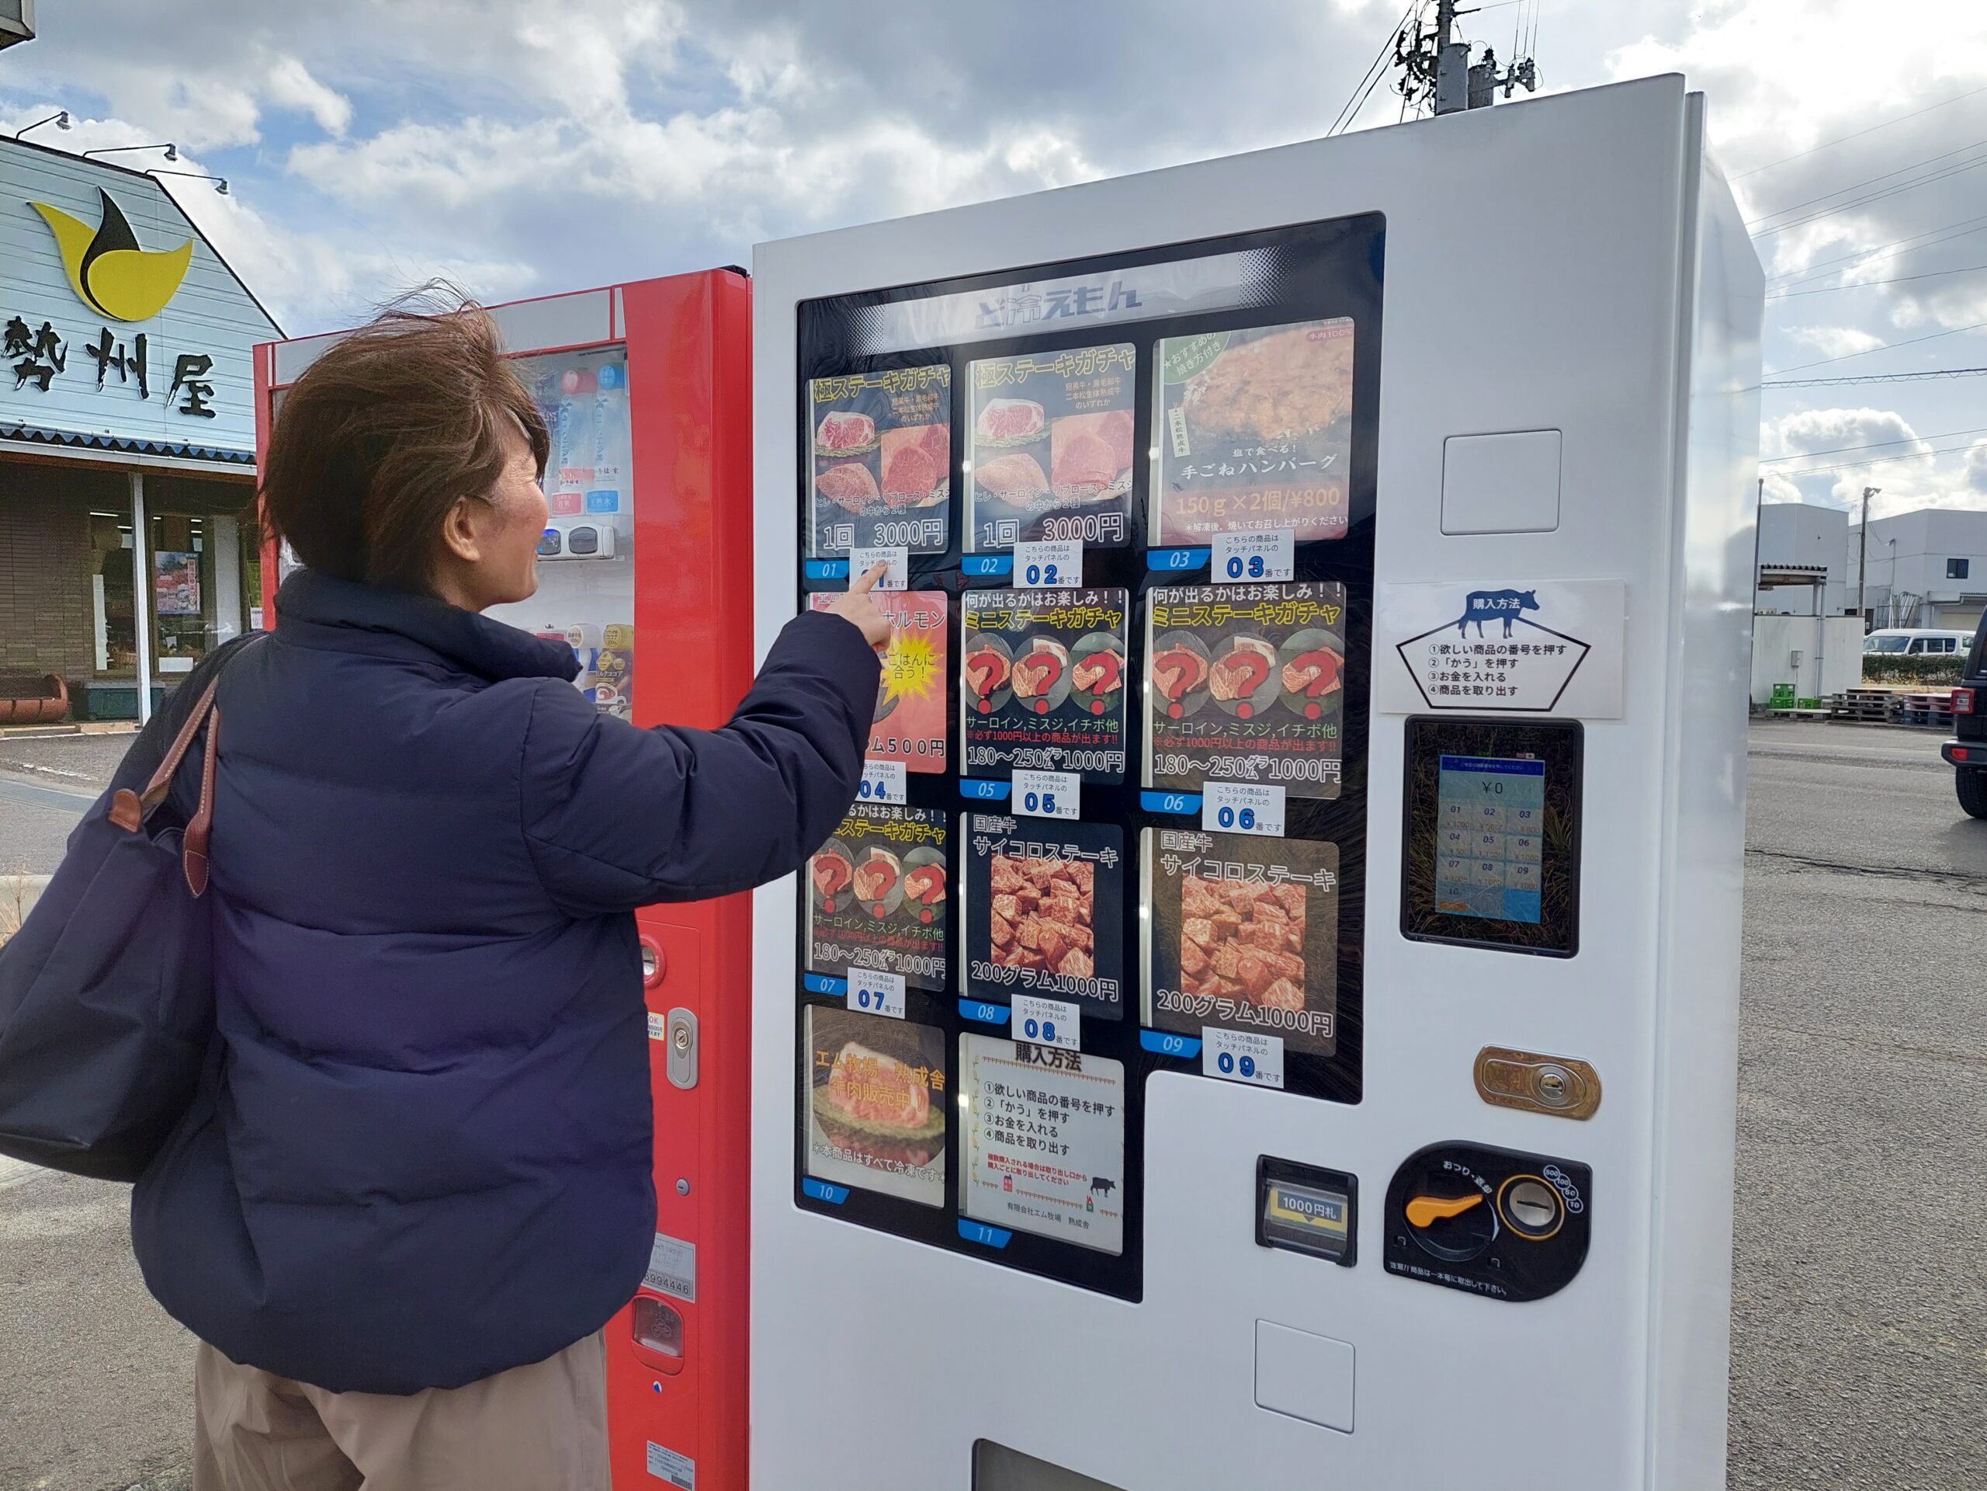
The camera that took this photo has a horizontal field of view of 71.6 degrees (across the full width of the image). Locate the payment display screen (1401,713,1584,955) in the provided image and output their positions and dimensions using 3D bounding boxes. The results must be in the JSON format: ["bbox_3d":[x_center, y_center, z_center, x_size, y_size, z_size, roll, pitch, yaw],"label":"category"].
[{"bbox_3d":[0.464,0.082,1.285,0.159,0.215,0.020,2,4,30],"label":"payment display screen"}]

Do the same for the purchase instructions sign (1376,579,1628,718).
[{"bbox_3d":[0.465,-0.089,1.272,0.215,0.125,0.002,2,4,30],"label":"purchase instructions sign"}]

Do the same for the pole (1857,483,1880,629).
[{"bbox_3d":[33.506,-6.008,52.787,0.650,8.030,0.350,3,4,32],"label":"pole"}]

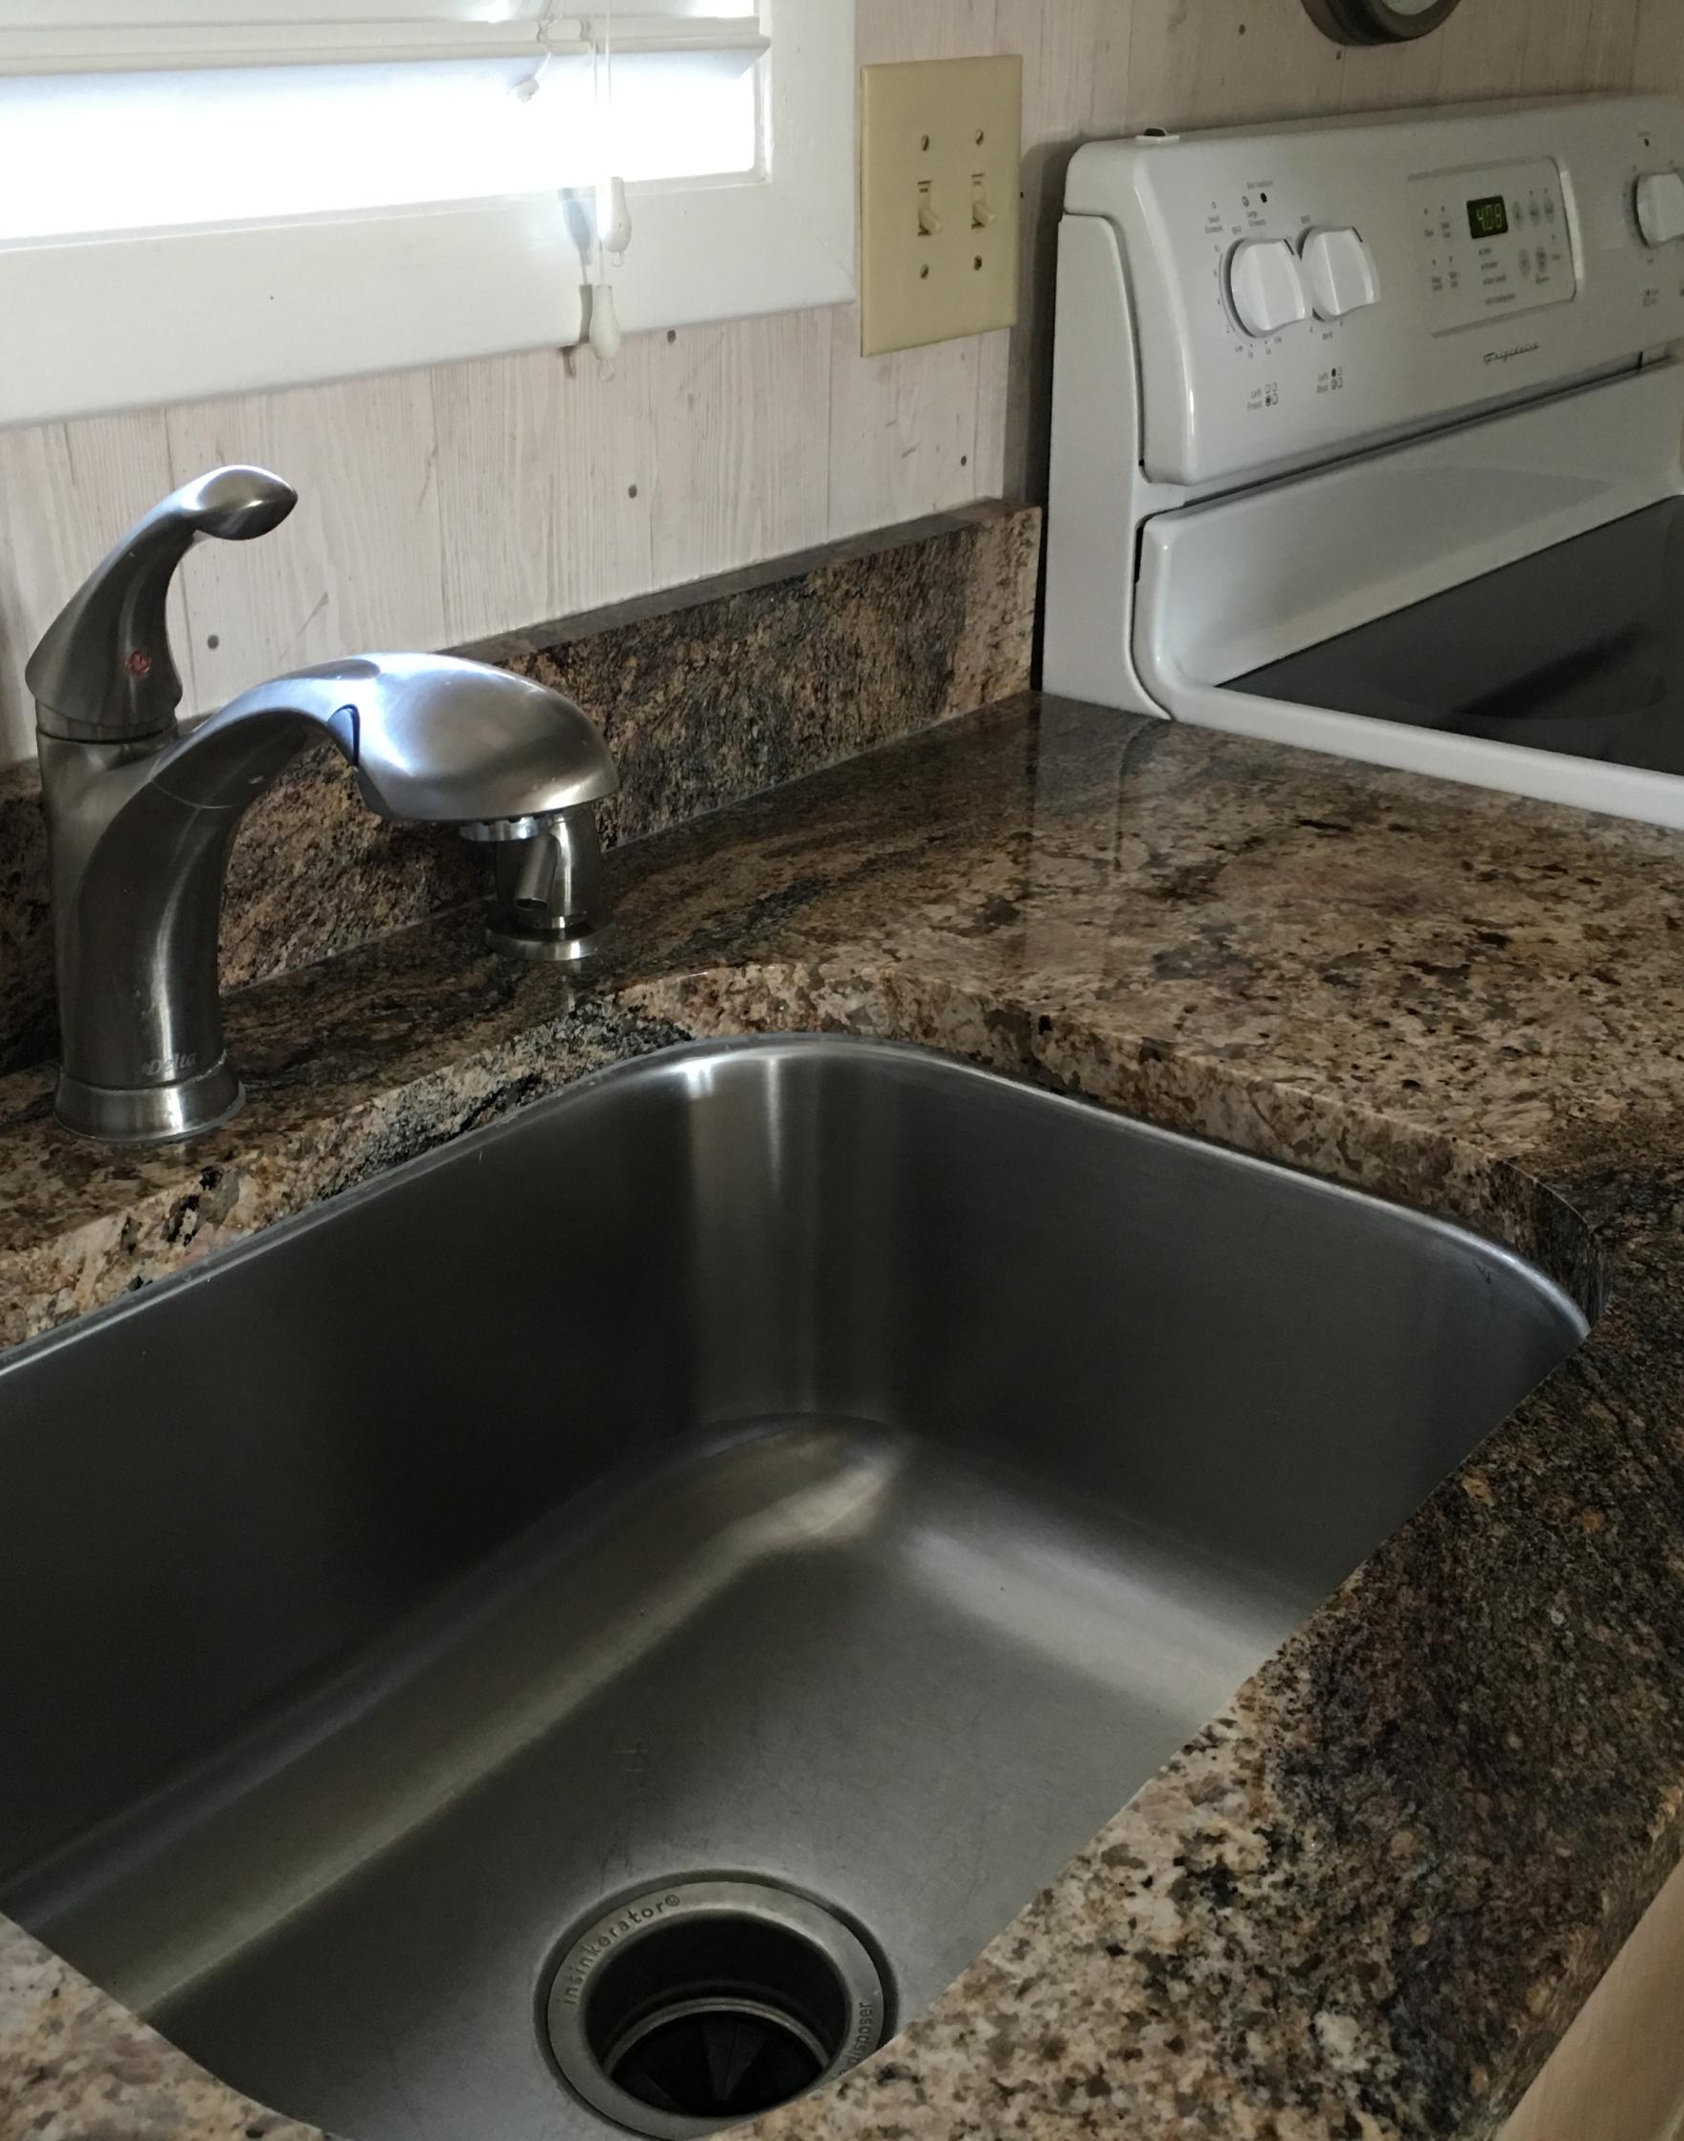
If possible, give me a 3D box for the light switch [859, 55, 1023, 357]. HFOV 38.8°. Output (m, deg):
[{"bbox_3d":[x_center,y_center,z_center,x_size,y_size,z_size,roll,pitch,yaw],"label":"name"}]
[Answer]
[{"bbox_3d":[0.054,-0.435,1.201,0.018,0.133,0.133,18,30,35],"label":"light switch"}]

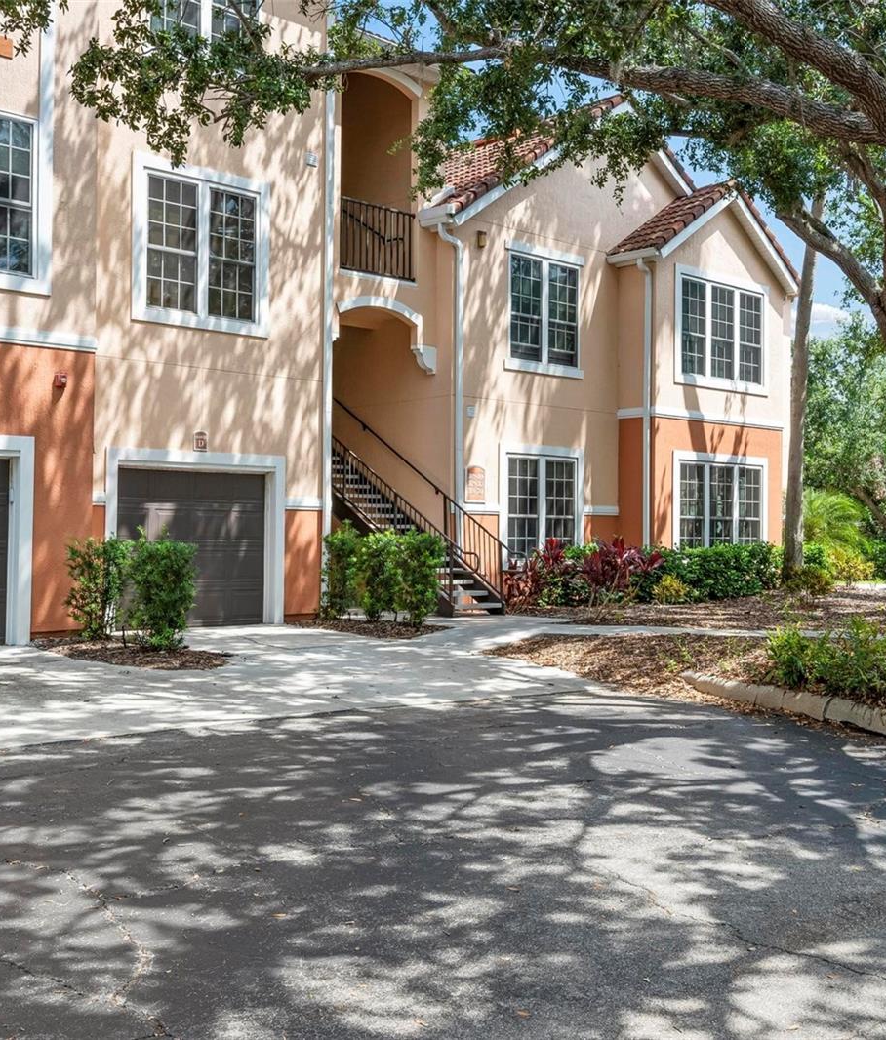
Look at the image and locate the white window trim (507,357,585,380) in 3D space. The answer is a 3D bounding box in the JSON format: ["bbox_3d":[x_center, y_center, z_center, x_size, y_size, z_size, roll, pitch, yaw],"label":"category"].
[{"bbox_3d":[1.801,-2.627,20.499,1.992,0.175,0.100,1,-1,-41],"label":"white window trim"}]

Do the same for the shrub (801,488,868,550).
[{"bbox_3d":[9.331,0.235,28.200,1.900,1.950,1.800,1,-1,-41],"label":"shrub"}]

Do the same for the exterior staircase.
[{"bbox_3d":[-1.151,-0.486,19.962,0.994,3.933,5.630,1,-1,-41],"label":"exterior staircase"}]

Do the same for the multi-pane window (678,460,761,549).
[{"bbox_3d":[5.418,-0.149,22.750,2.732,1.856,0.110,1,-1,-41],"label":"multi-pane window"}]

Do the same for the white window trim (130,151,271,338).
[{"bbox_3d":[-3.283,-3.713,16.081,2.123,2.218,0.100,1,-1,-41],"label":"white window trim"}]

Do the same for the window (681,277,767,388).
[{"bbox_3d":[5.455,-3.636,22.786,2.719,1.877,0.110,1,-1,-41],"label":"window"}]

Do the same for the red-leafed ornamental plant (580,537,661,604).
[{"bbox_3d":[2.845,0.818,18.700,1.300,1.080,1.150,1,-1,-40],"label":"red-leafed ornamental plant"}]

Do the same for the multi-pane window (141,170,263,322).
[{"bbox_3d":[-3.133,-3.540,15.365,1.700,1.750,0.120,1,-1,-40],"label":"multi-pane window"}]

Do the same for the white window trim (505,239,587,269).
[{"bbox_3d":[1.866,-4.713,20.698,2.042,0.159,0.080,1,-1,-41],"label":"white window trim"}]

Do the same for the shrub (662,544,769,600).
[{"bbox_3d":[5.079,0.909,21.320,2.553,0.952,0.994,1,-1,-41],"label":"shrub"}]

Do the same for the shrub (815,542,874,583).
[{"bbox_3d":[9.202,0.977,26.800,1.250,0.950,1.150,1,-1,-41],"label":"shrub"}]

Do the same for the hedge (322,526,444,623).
[{"bbox_3d":[-0.791,0.734,15.500,0.800,1.230,1.700,1,-1,-40],"label":"hedge"}]

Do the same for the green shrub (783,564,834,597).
[{"bbox_3d":[7.041,1.160,22.688,0.828,0.593,0.759,1,-1,-41],"label":"green shrub"}]

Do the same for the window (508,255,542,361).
[{"bbox_3d":[1.344,-3.444,19.161,0.750,1.690,0.100,1,-1,-40],"label":"window"}]

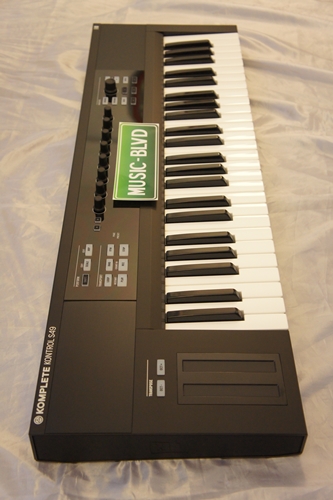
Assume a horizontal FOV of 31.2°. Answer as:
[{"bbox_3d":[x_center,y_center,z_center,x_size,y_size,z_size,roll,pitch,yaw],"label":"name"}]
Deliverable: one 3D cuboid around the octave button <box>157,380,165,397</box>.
[{"bbox_3d":[-0.005,0.148,0.638,0.009,0.003,0.019,0,48,-1],"label":"octave button"}]

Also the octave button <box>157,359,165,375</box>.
[{"bbox_3d":[-0.006,0.129,0.655,0.009,0.003,0.020,0,48,-1],"label":"octave button"}]

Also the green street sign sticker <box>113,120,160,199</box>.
[{"bbox_3d":[-0.042,-0.133,0.883,0.062,0.005,0.176,0,48,-1],"label":"green street sign sticker"}]

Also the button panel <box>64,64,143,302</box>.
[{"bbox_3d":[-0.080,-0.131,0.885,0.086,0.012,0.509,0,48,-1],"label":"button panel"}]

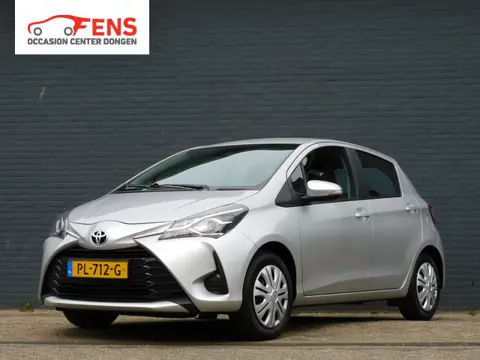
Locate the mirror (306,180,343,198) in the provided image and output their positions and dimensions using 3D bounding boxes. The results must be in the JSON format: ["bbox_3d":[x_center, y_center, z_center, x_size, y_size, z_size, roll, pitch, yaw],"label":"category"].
[{"bbox_3d":[0.606,0.068,7.862,0.240,0.140,0.170,-2,-4,34],"label":"mirror"}]

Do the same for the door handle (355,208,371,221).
[{"bbox_3d":[0.940,0.271,8.482,0.055,0.065,0.220,-2,-4,34],"label":"door handle"}]

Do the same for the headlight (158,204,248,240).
[{"bbox_3d":[-0.224,0.277,7.210,0.360,0.240,0.530,-2,-4,34],"label":"headlight"}]

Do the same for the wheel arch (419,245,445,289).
[{"bbox_3d":[1.576,0.759,9.497,0.170,0.420,0.640,-2,-4,34],"label":"wheel arch"}]

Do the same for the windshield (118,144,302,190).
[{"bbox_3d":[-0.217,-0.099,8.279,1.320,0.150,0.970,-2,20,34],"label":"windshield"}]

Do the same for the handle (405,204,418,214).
[{"bbox_3d":[1.417,0.251,9.188,0.055,0.065,0.220,-2,-4,34],"label":"handle"}]

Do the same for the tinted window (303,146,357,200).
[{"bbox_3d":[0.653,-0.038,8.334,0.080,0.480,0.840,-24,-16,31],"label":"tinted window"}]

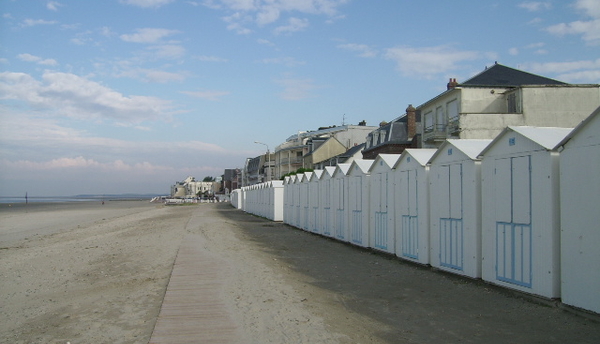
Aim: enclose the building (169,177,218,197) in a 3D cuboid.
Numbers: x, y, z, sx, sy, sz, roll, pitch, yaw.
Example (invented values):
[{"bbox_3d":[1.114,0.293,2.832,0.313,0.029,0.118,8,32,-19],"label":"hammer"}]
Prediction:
[{"bbox_3d":[-43.007,5.977,245.000,16.500,9.200,11.000,-1,-3,12],"label":"building"}]

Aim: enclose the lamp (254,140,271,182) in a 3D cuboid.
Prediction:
[{"bbox_3d":[-4.697,0.288,76.000,2.000,8.000,0.300,0,-3,-10],"label":"lamp"}]

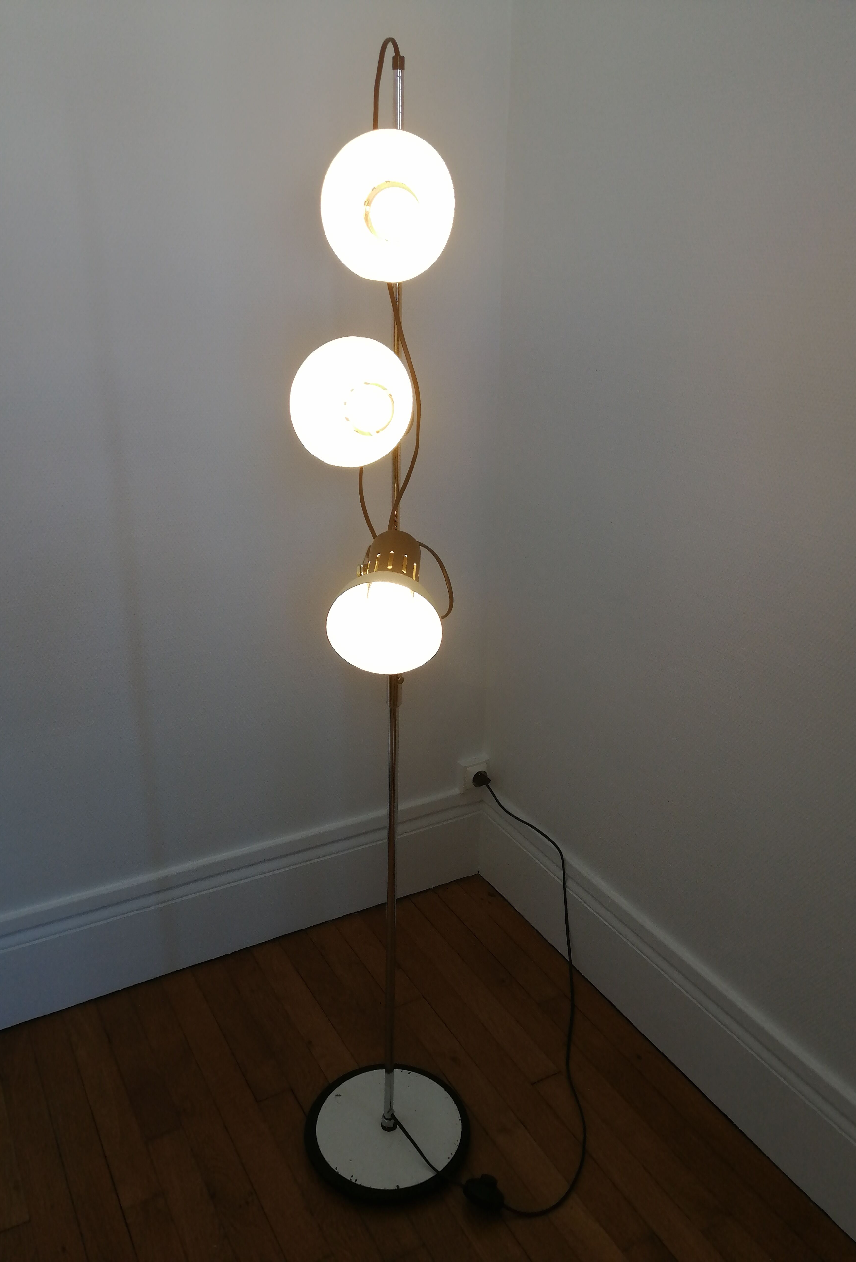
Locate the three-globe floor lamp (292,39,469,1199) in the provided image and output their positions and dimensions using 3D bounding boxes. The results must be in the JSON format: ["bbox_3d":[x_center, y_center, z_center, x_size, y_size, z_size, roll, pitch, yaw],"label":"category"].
[{"bbox_3d":[-0.057,0.114,1.404,0.288,1.671,0.321,1,21,1],"label":"three-globe floor lamp"}]

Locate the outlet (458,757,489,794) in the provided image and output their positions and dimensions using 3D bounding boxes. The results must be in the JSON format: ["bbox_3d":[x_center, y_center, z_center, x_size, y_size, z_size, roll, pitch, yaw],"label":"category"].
[{"bbox_3d":[0.111,0.343,2.358,0.073,0.072,0.029,-11,24,-27],"label":"outlet"}]

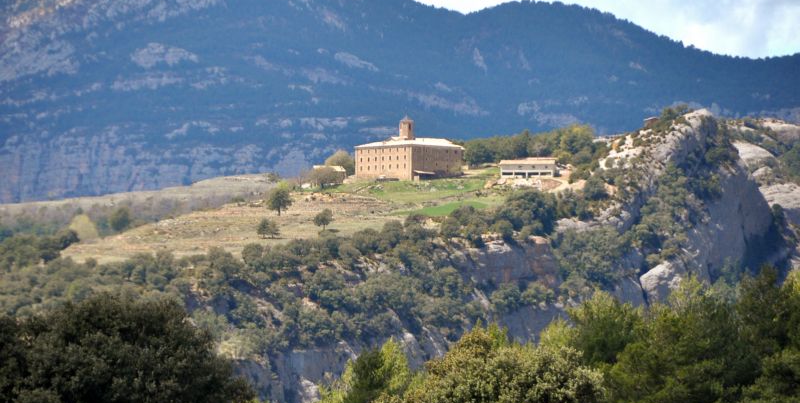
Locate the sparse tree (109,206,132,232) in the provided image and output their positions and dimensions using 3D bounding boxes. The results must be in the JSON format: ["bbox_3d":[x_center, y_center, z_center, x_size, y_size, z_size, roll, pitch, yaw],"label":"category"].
[{"bbox_3d":[-106.221,6.936,2530.000,8.360,9.690,8.110,0,-3,0],"label":"sparse tree"}]

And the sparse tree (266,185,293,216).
[{"bbox_3d":[-45.346,0.000,2500.000,9.950,11.270,9.650,0,-3,0],"label":"sparse tree"}]

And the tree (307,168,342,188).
[{"bbox_3d":[-28.872,-9.204,2580.000,13.950,8.720,13.530,0,-3,0],"label":"tree"}]

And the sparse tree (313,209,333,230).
[{"bbox_3d":[-28.361,6.744,2460.000,7.210,7.940,6.990,0,-3,0],"label":"sparse tree"}]

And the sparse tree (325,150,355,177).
[{"bbox_3d":[-23.605,-14.617,2630.000,12.050,11.060,11.690,0,-3,0],"label":"sparse tree"}]

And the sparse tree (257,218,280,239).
[{"bbox_3d":[-47.712,9.815,2420.000,8.540,7.270,8.290,0,-3,0],"label":"sparse tree"}]

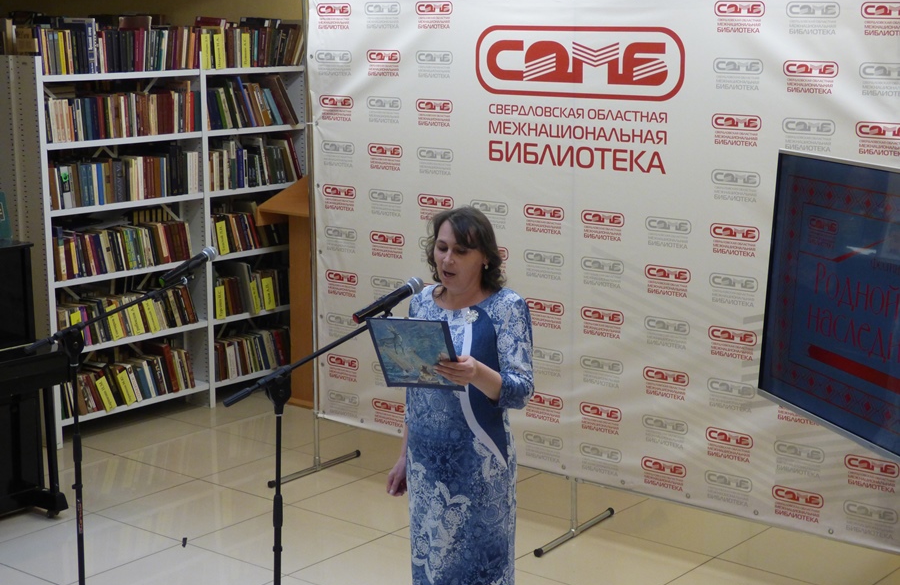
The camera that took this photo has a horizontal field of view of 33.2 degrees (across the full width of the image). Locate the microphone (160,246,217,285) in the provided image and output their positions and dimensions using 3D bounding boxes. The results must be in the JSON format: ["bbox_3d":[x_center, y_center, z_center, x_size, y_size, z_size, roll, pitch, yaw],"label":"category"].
[{"bbox_3d":[-0.868,-0.085,5.029,0.050,0.050,0.252,8,31,38],"label":"microphone"}]

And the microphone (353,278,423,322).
[{"bbox_3d":[-0.169,0.023,4.269,0.252,0.050,0.050,-30,26,-33],"label":"microphone"}]

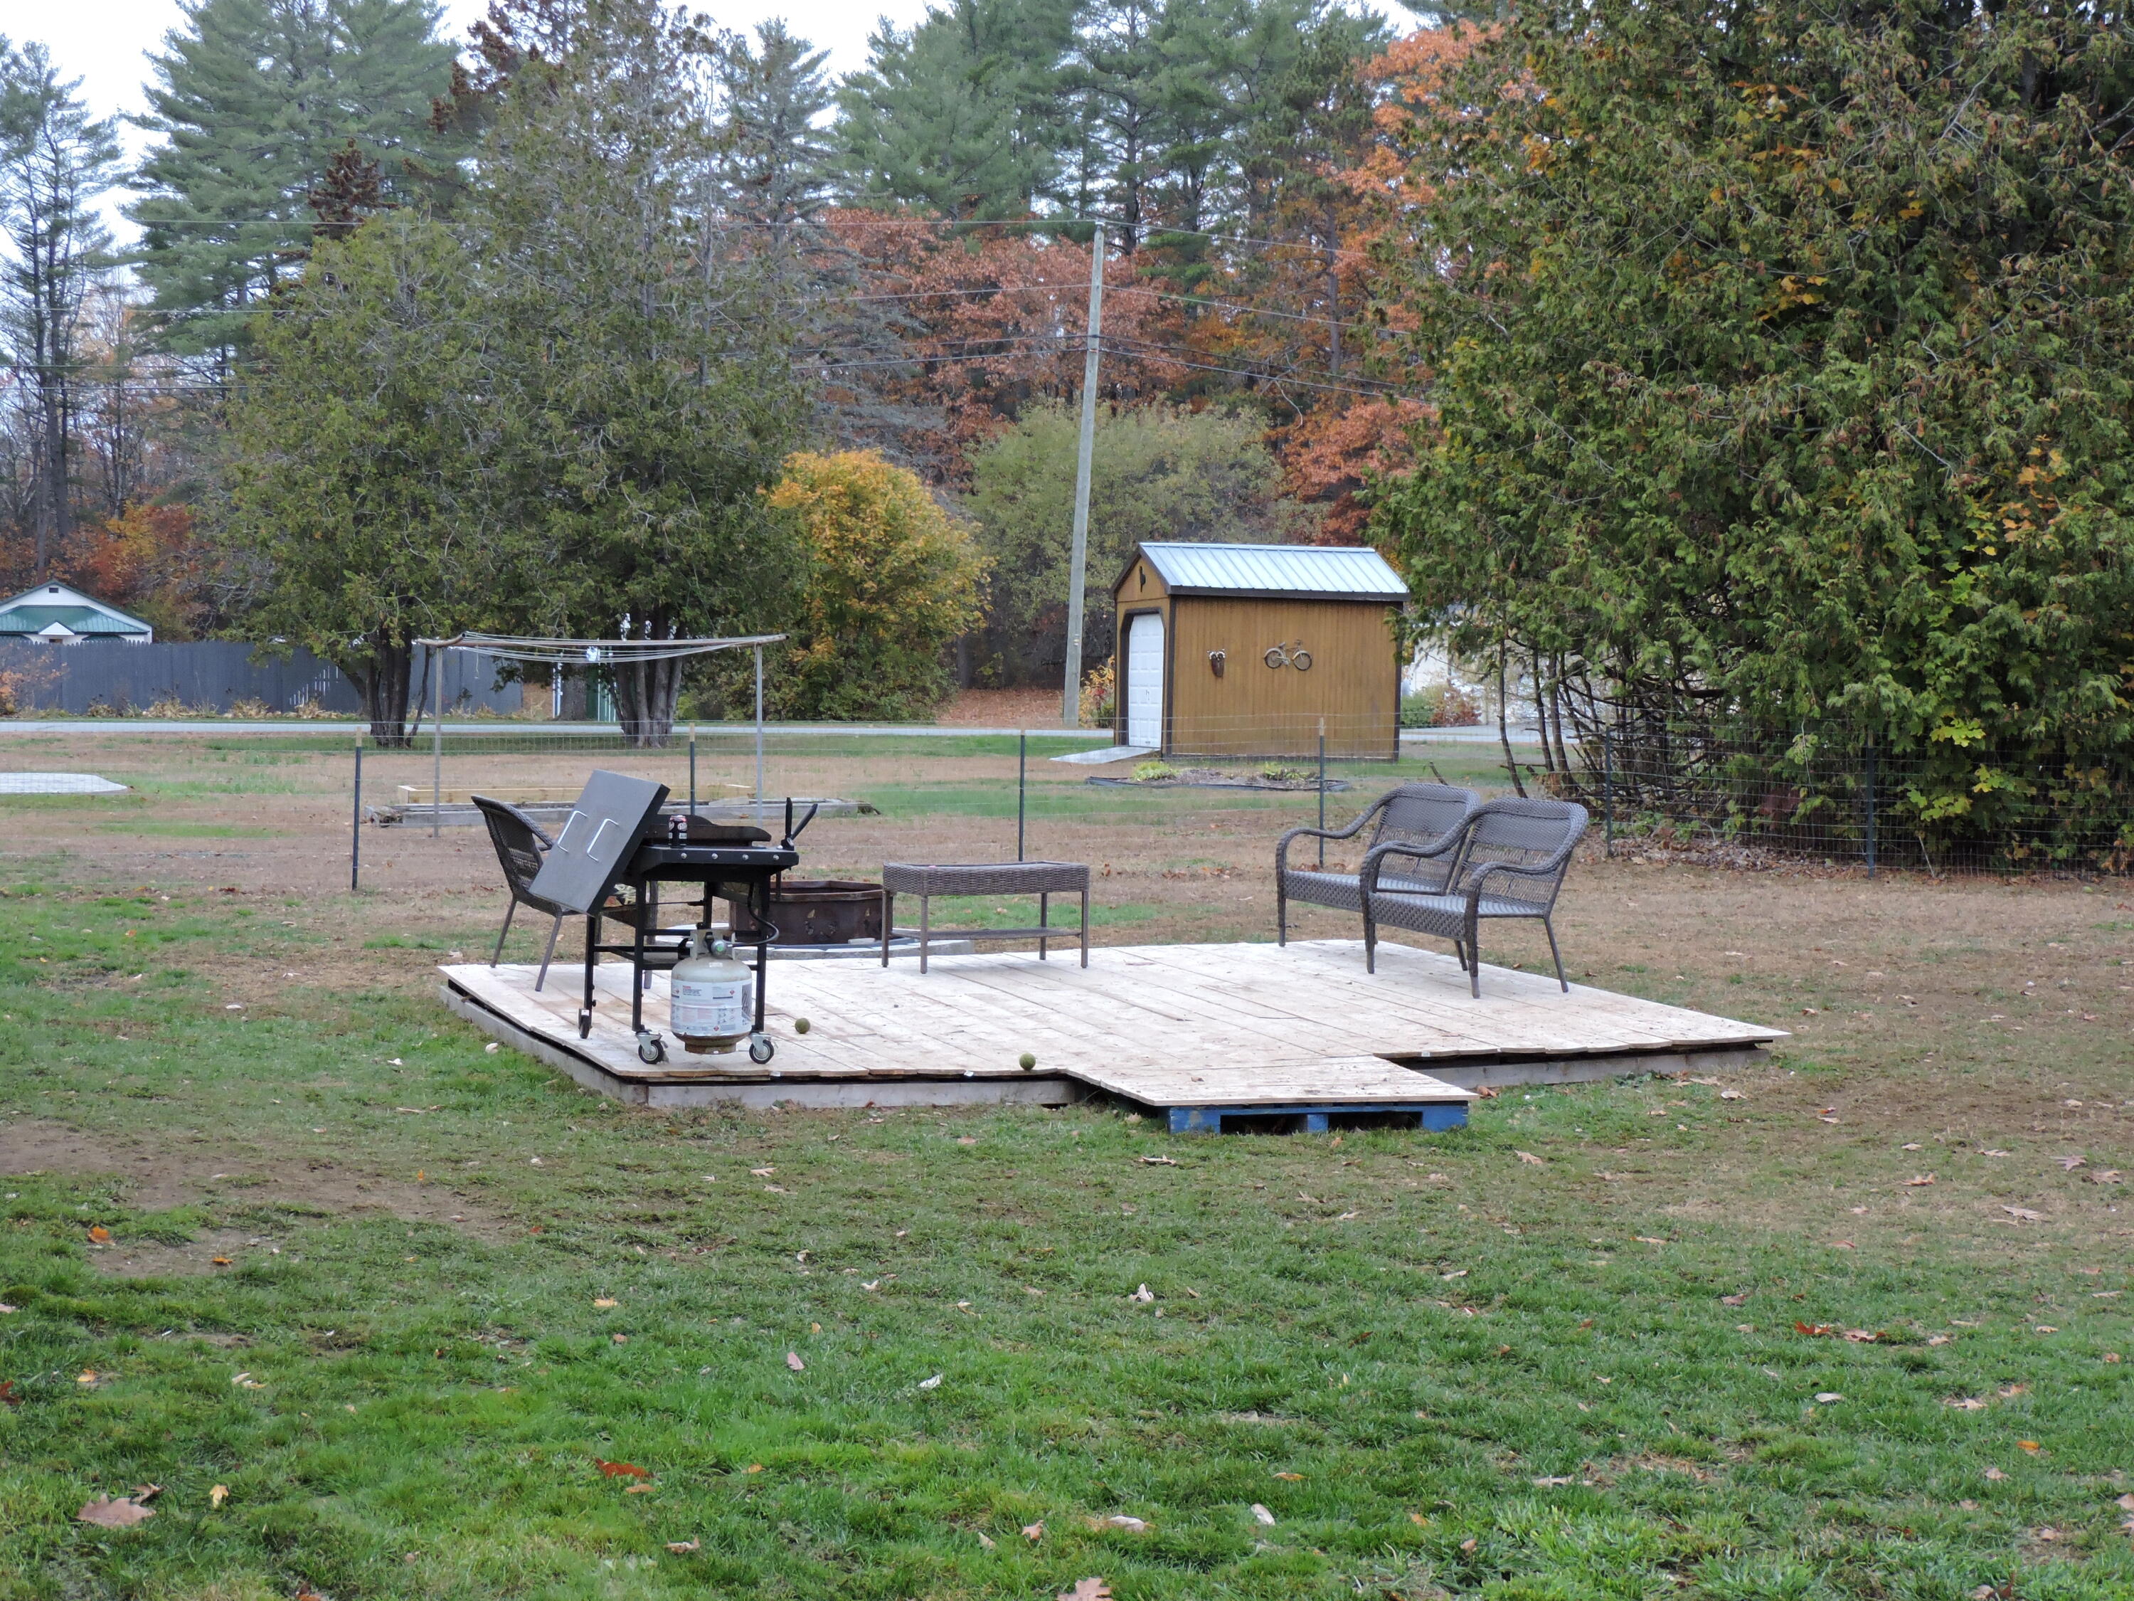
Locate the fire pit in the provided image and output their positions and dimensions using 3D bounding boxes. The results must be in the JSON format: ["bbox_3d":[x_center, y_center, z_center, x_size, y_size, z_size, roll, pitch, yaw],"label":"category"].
[{"bbox_3d":[-1.418,0.608,18.797,0.910,0.280,0.910,0,3,-20],"label":"fire pit"}]

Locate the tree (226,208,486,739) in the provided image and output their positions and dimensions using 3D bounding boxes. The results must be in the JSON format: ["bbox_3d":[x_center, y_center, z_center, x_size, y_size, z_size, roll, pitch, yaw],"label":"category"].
[{"bbox_3d":[-10.987,-5.055,52.787,4.300,8.350,4.200,1,3,0],"label":"tree"}]

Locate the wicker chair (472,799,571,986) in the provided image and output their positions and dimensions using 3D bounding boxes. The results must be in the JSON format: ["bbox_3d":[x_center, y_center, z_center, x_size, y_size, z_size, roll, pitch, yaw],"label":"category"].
[{"bbox_3d":[-2.317,0.389,15.625,0.640,0.860,1.170,0,3,-20],"label":"wicker chair"}]

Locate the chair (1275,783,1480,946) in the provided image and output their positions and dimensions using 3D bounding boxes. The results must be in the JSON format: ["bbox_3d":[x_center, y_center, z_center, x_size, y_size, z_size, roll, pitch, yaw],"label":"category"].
[{"bbox_3d":[1.544,0.356,17.180,0.640,0.860,1.170,0,3,-20],"label":"chair"}]

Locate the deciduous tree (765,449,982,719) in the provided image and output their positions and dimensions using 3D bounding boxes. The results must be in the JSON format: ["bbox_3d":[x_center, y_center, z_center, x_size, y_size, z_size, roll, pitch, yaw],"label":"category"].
[{"bbox_3d":[-4.132,-4.722,73.850,4.950,5.850,4.800,1,3,0],"label":"deciduous tree"}]

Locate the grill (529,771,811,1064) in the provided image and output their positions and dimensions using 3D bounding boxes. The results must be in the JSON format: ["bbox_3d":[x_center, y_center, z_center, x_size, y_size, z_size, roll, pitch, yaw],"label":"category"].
[{"bbox_3d":[-1.544,0.441,13.032,0.830,1.040,1.150,0,3,-22],"label":"grill"}]

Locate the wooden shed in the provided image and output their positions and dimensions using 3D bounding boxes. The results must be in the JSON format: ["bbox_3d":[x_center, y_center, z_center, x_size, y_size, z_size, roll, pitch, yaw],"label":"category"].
[{"bbox_3d":[2.914,-2.284,51.688,3.870,3.200,2.700,0,3,-17],"label":"wooden shed"}]

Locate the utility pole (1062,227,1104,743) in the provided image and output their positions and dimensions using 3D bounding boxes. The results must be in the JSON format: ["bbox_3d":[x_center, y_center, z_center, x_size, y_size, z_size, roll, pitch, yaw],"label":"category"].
[{"bbox_3d":[0.359,-6.503,67.750,0.290,10.128,0.290,3,3,0],"label":"utility pole"}]

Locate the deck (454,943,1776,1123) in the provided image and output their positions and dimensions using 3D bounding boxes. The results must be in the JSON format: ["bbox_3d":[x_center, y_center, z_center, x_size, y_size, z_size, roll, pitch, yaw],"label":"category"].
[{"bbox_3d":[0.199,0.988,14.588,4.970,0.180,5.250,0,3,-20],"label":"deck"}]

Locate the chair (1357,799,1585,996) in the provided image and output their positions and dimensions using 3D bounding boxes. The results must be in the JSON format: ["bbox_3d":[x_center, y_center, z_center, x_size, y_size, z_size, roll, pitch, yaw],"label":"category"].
[{"bbox_3d":[1.897,0.428,15.853,0.640,0.860,1.170,0,3,-20],"label":"chair"}]

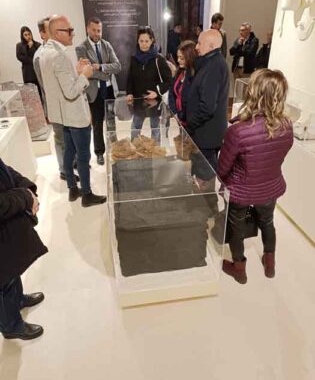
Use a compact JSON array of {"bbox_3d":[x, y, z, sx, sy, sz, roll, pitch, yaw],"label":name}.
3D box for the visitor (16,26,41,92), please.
[{"bbox_3d":[-2.020,-1.854,5.141,0.460,1.630,0.340,-15,33,-21],"label":"visitor"}]

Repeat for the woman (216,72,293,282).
[{"bbox_3d":[0.668,-0.077,2.087,0.520,1.530,0.450,-12,32,-17],"label":"woman"}]

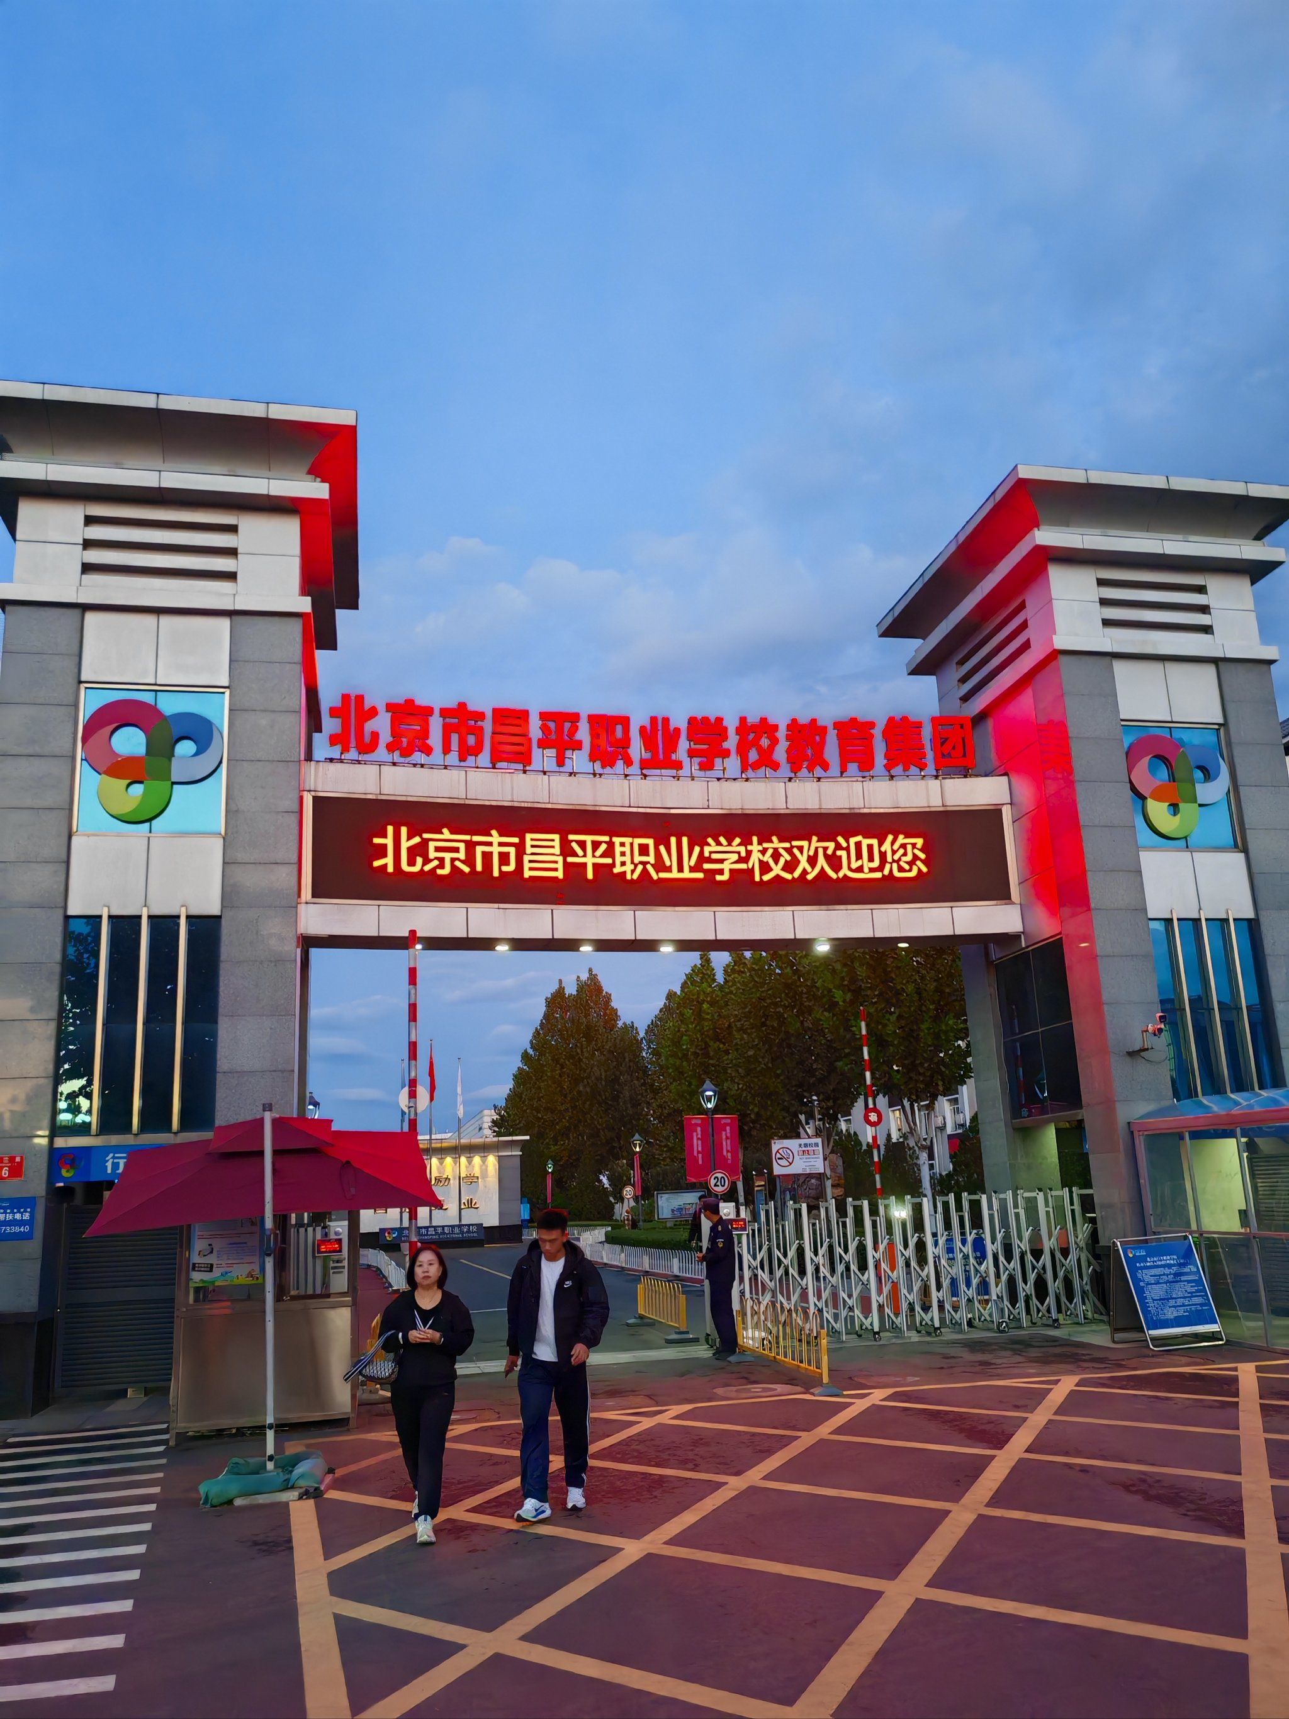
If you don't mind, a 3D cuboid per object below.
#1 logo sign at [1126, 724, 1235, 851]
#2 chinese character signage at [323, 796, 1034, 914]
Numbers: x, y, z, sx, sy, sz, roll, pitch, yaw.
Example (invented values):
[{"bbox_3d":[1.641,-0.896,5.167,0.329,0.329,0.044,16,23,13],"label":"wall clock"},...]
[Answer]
[{"bbox_3d":[7.002,-0.963,17.480,1.470,1.640,0.120,1,-15,-12],"label":"logo sign"},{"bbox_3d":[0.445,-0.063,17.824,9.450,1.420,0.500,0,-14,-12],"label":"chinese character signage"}]

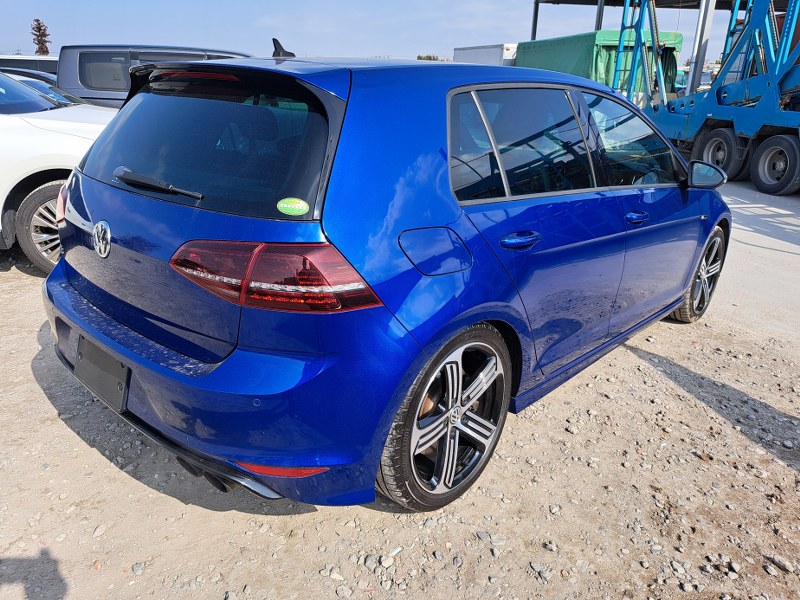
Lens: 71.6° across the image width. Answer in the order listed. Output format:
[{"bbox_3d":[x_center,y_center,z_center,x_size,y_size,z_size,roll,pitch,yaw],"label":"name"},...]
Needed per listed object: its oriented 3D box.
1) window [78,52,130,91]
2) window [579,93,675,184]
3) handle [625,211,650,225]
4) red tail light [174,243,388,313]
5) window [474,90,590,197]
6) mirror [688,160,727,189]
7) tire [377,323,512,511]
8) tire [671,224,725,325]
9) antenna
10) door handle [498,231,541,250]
[{"bbox_3d":[-4.208,-3.247,7.900,0.700,0.520,0.060,2,21,1],"label":"window"},{"bbox_3d":[1.218,-0.819,2.876,0.924,0.452,0.074,-17,4,-44],"label":"window"},{"bbox_3d":[1.115,-0.388,2.597,0.063,0.058,0.231,18,25,40],"label":"handle"},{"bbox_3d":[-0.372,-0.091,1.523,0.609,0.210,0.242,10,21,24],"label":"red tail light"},{"bbox_3d":[0.560,-0.634,2.209,0.756,0.441,0.063,-17,4,-44],"label":"window"},{"bbox_3d":[1.739,-0.703,3.137,0.221,0.158,0.158,18,25,40],"label":"mirror"},{"bbox_3d":[0.142,0.390,2.002,0.247,0.683,0.683,18,25,40],"label":"tire"},{"bbox_3d":[2.054,-0.199,3.905,0.247,0.683,0.683,18,25,40],"label":"tire"},{"bbox_3d":[-0.437,-0.950,2.095,0.063,0.068,0.137,18,25,40],"label":"antenna"},{"bbox_3d":[0.411,-0.203,1.879,0.063,0.058,0.231,18,25,40],"label":"door handle"}]

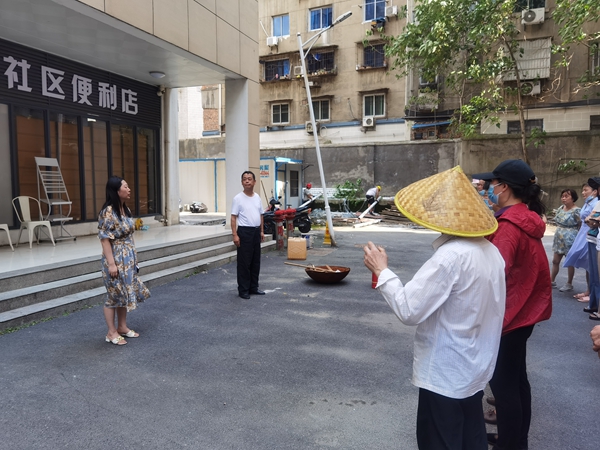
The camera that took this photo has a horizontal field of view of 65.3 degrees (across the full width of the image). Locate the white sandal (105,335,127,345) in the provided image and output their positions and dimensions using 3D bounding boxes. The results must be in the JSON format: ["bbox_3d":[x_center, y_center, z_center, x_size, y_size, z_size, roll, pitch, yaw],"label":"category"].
[{"bbox_3d":[-1.818,1.130,4.628,0.225,0.075,0.085,2,5,24],"label":"white sandal"}]

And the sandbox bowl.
[{"bbox_3d":[0.449,0.822,7.497,0.720,0.205,0.720,0,5,0],"label":"sandbox bowl"}]

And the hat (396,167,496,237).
[{"bbox_3d":[0.613,-0.146,1.881,0.420,0.200,0.420,-1,32,-17],"label":"hat"}]

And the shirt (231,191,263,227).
[{"bbox_3d":[-0.749,-0.217,6.550,0.460,0.500,0.270,-4,6,-40],"label":"shirt"}]

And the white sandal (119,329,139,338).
[{"bbox_3d":[-1.771,1.114,4.818,0.225,0.075,0.085,0,5,5],"label":"white sandal"}]

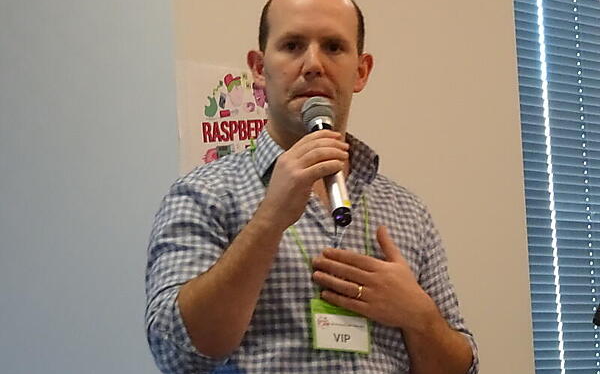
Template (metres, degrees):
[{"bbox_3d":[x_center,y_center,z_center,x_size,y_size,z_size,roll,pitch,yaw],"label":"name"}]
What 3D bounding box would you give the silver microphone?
[{"bbox_3d":[0.043,-0.037,2.500,0.051,0.237,0.051,-13,-38,0],"label":"silver microphone"}]

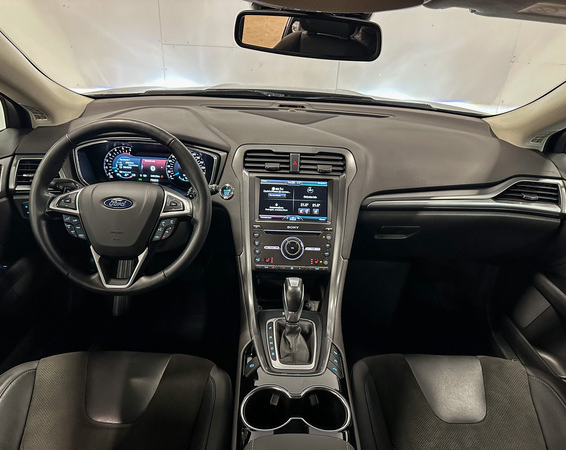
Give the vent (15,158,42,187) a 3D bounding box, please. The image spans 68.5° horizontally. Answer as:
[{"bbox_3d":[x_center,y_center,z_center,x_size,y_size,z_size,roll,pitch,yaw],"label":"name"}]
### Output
[{"bbox_3d":[-0.645,-0.138,1.100,0.125,0.075,0.040,2,5,-3],"label":"vent"}]

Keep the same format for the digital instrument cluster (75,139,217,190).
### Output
[{"bbox_3d":[-0.353,-0.154,1.085,0.355,0.135,0.060,3,5,0],"label":"digital instrument cluster"}]

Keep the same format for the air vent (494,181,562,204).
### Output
[{"bbox_3d":[0.664,-0.087,1.130,0.172,0.067,0.040,2,5,-3],"label":"air vent"}]

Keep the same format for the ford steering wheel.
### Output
[{"bbox_3d":[-0.347,-0.038,0.913,0.378,0.378,0.110,1,5,-3],"label":"ford steering wheel"}]

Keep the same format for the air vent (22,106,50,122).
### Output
[{"bbox_3d":[-0.696,-0.312,1.170,0.075,0.048,0.030,-3,7,-12],"label":"air vent"}]

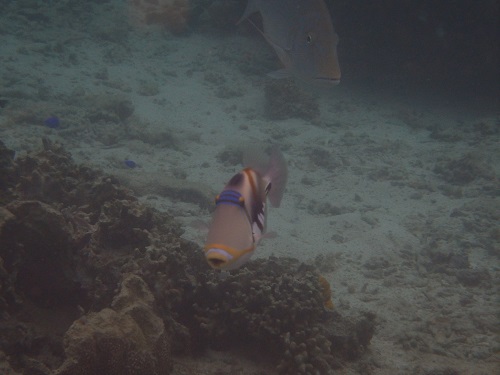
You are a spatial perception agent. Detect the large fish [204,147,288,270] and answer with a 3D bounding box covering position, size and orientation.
[{"bbox_3d":[-0.001,0.020,1.920,0.045,0.100,0.210,1,21,18],"label":"large fish"}]

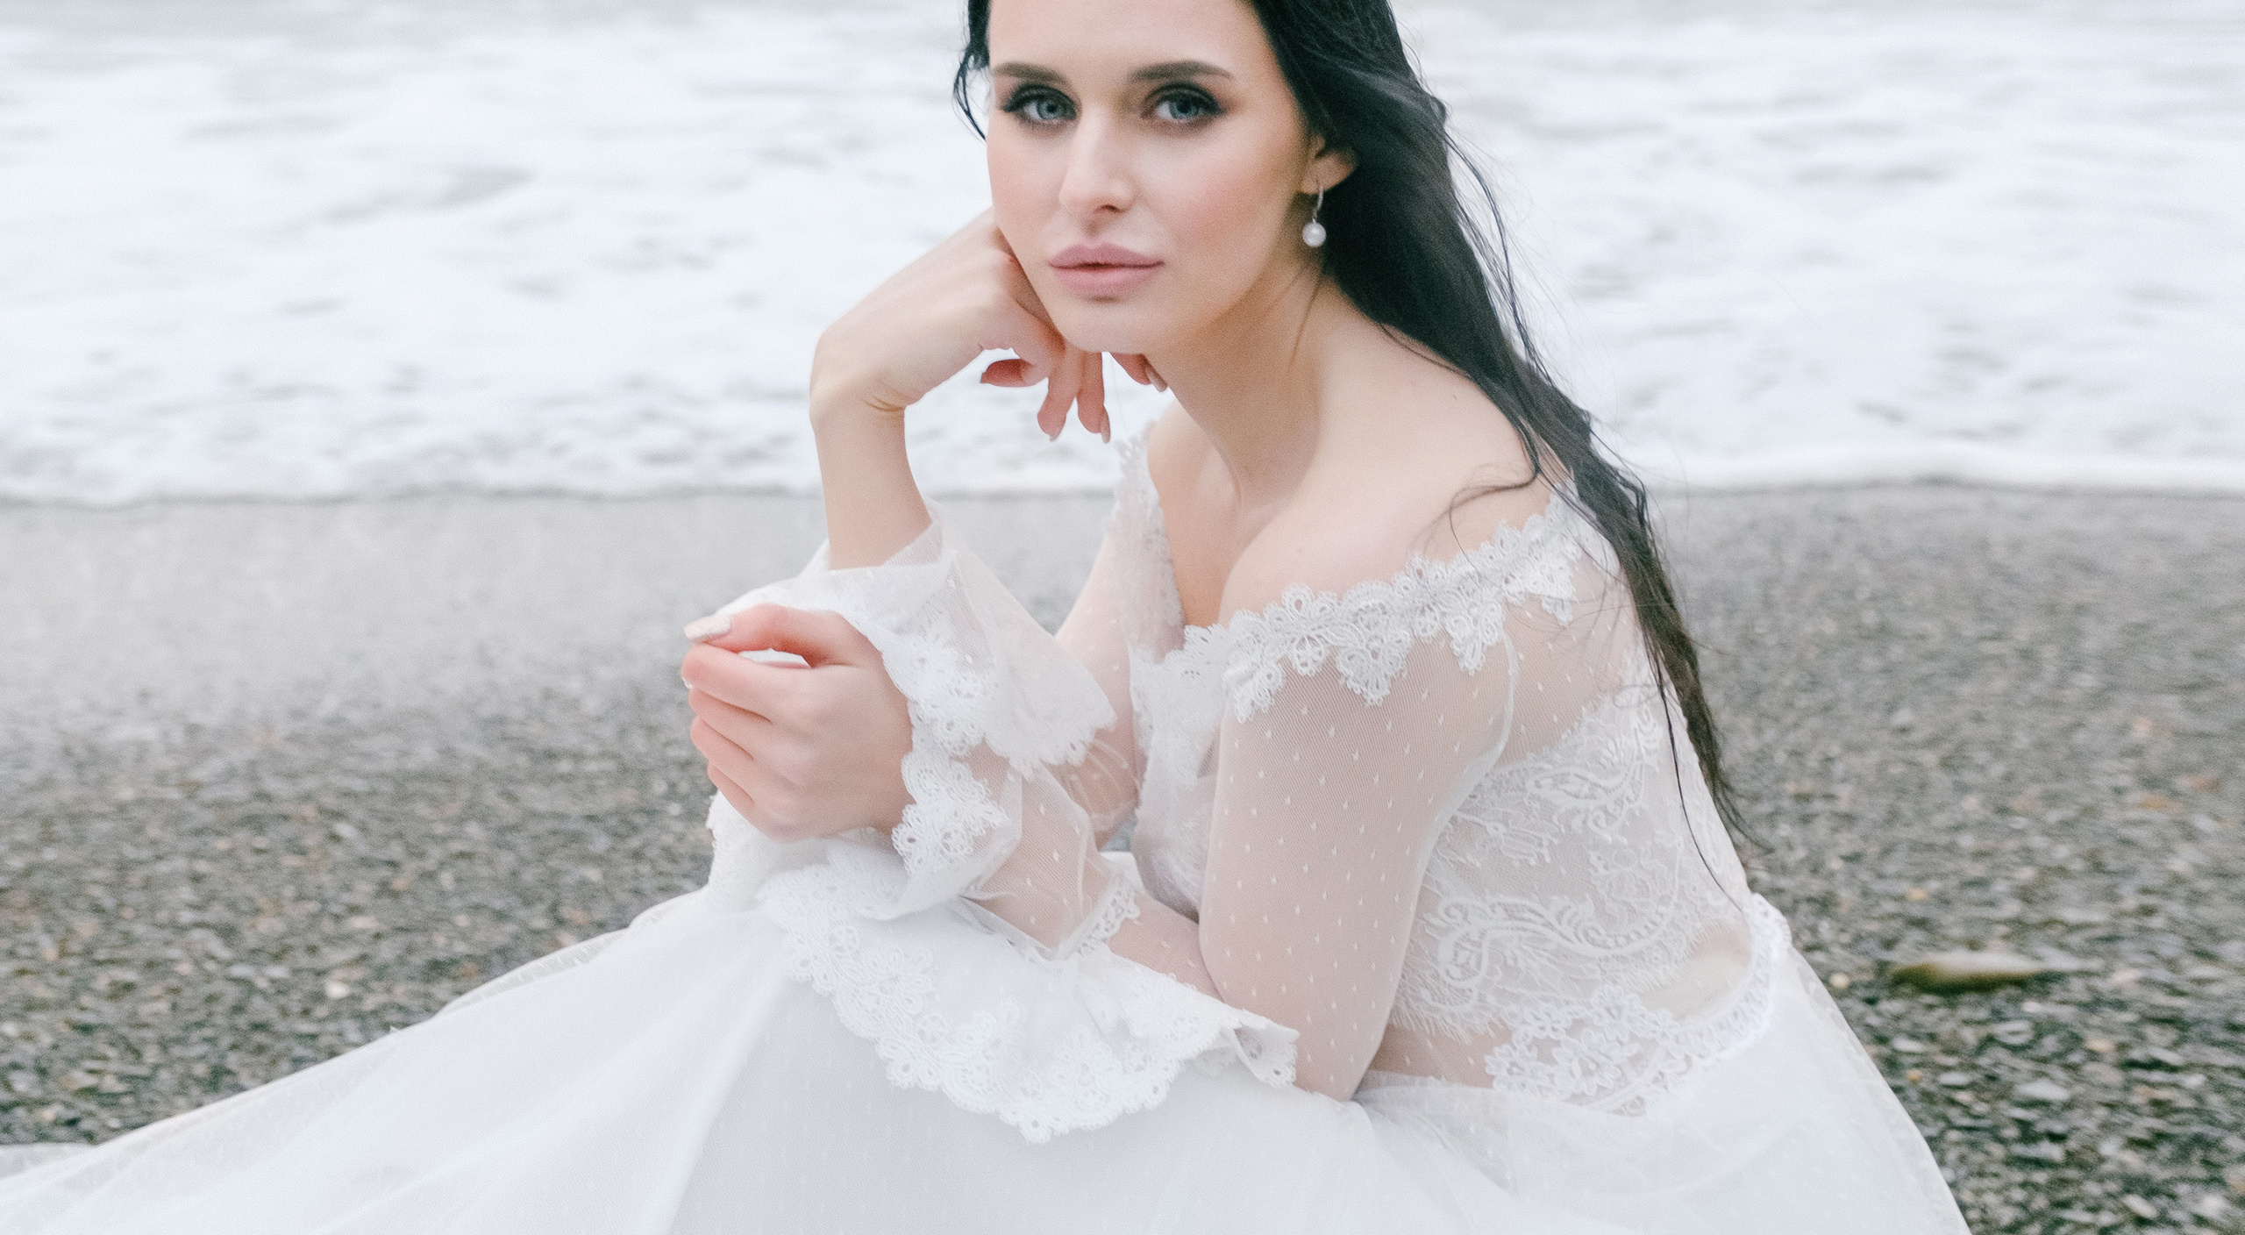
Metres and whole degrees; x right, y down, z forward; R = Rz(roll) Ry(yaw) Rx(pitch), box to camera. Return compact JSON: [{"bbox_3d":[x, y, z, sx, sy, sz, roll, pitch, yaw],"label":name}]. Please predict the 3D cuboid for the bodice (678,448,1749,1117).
[{"bbox_3d":[0.055,0.079,1.711,0.450,0.300,0.380,-9,21,-26],"label":"bodice"}]

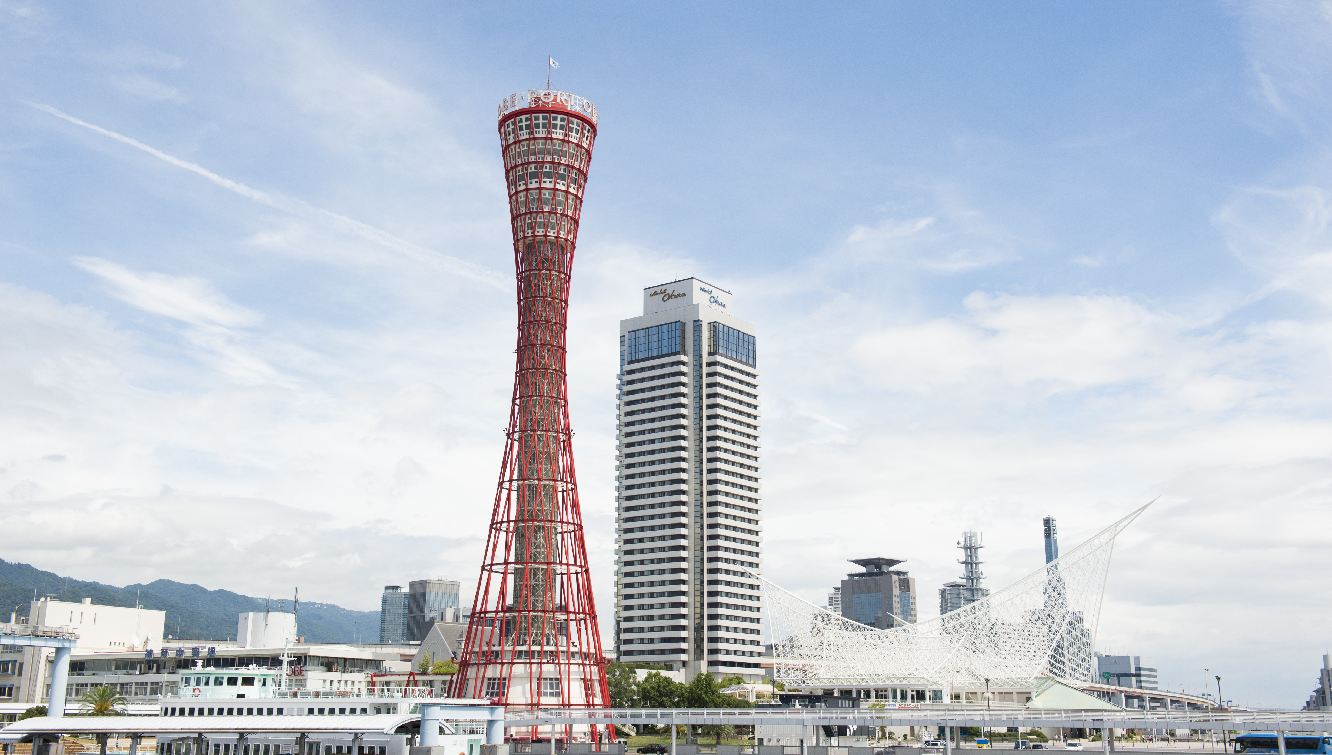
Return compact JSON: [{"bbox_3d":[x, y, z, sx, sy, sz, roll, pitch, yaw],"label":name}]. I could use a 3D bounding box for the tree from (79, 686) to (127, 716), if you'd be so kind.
[{"bbox_3d":[-62.670,37.740,155.670,6.000,7.200,6.000,6,-15,-21],"label":"tree"}]

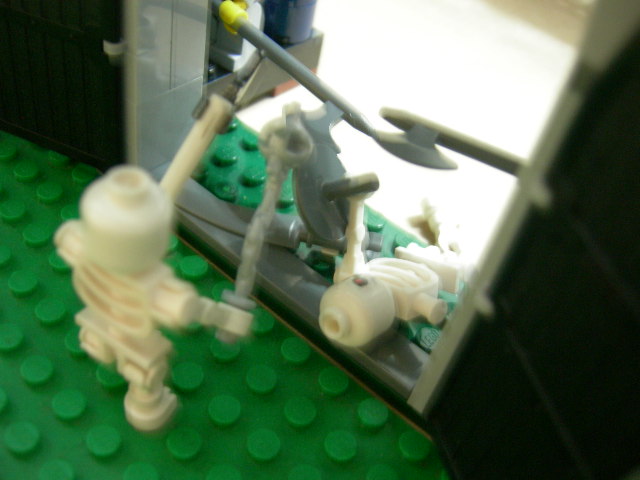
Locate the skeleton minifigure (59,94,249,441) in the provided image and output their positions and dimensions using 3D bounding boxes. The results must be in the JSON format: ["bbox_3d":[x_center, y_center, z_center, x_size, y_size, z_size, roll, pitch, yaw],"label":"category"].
[{"bbox_3d":[-0.018,0.003,0.091,0.020,0.042,0.030,29,46,15],"label":"skeleton minifigure"}]

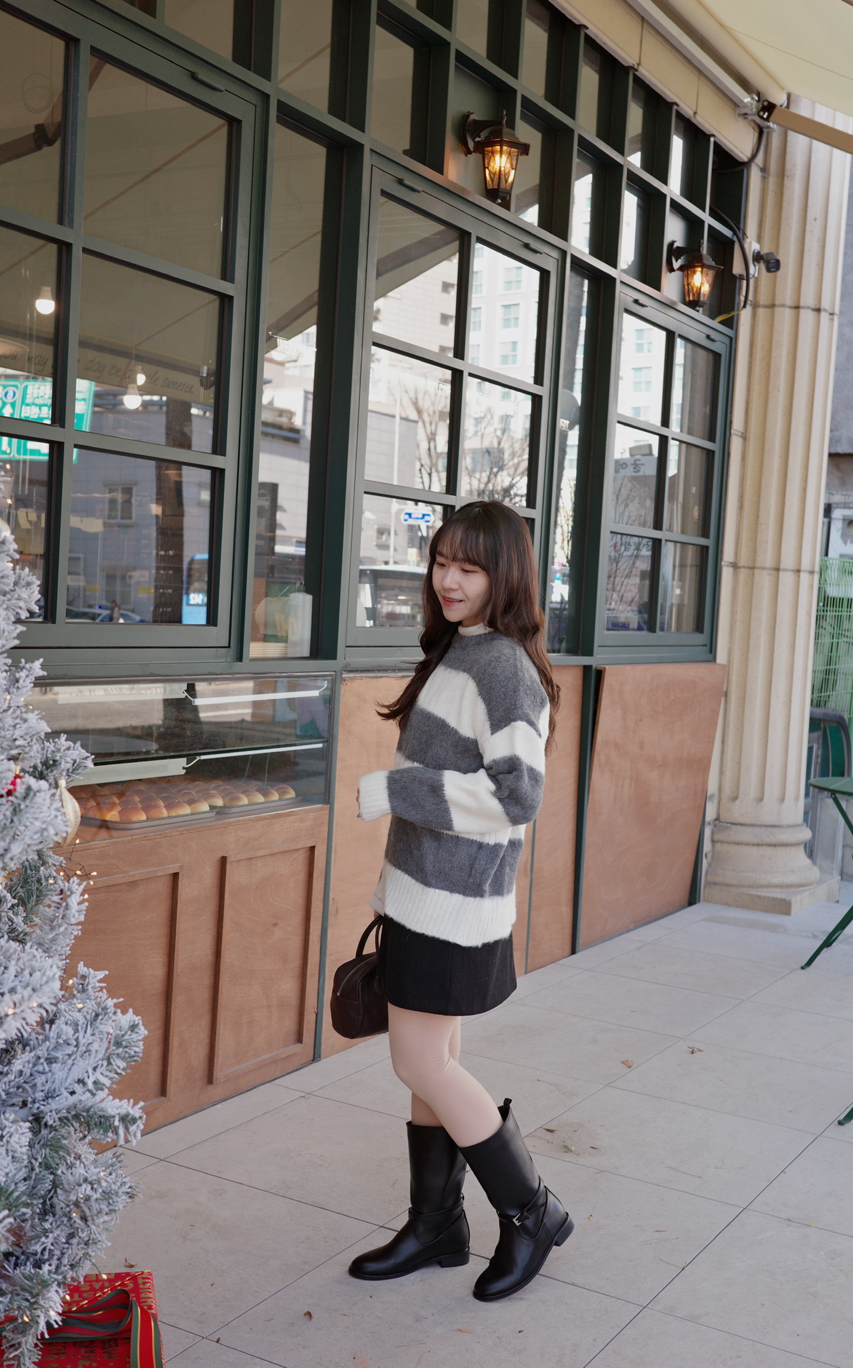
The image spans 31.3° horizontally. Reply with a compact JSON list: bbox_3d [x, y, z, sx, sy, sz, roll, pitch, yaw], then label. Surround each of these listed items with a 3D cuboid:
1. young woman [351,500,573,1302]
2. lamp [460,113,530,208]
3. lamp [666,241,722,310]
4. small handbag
[{"bbox_3d":[0.079,0.421,3.032,0.430,1.567,0.410,1,4,-28],"label":"young woman"},{"bbox_3d":[0.219,-1.673,4.836,0.190,0.292,0.145,5,4,30],"label":"lamp"},{"bbox_3d":[1.133,-1.717,6.399,0.190,0.297,0.145,5,4,30],"label":"lamp"},{"bbox_3d":[-0.088,0.612,3.204,0.230,0.250,0.125,1,4,-34],"label":"small handbag"}]

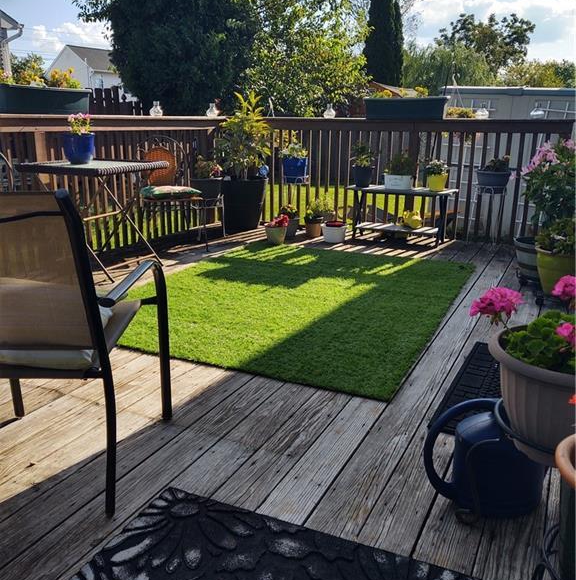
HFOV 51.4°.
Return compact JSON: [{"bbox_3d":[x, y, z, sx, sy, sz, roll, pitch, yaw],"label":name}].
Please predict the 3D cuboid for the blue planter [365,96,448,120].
[{"bbox_3d":[1.072,-1.644,5.434,0.740,0.200,0.210,8,17,24],"label":"blue planter"}]

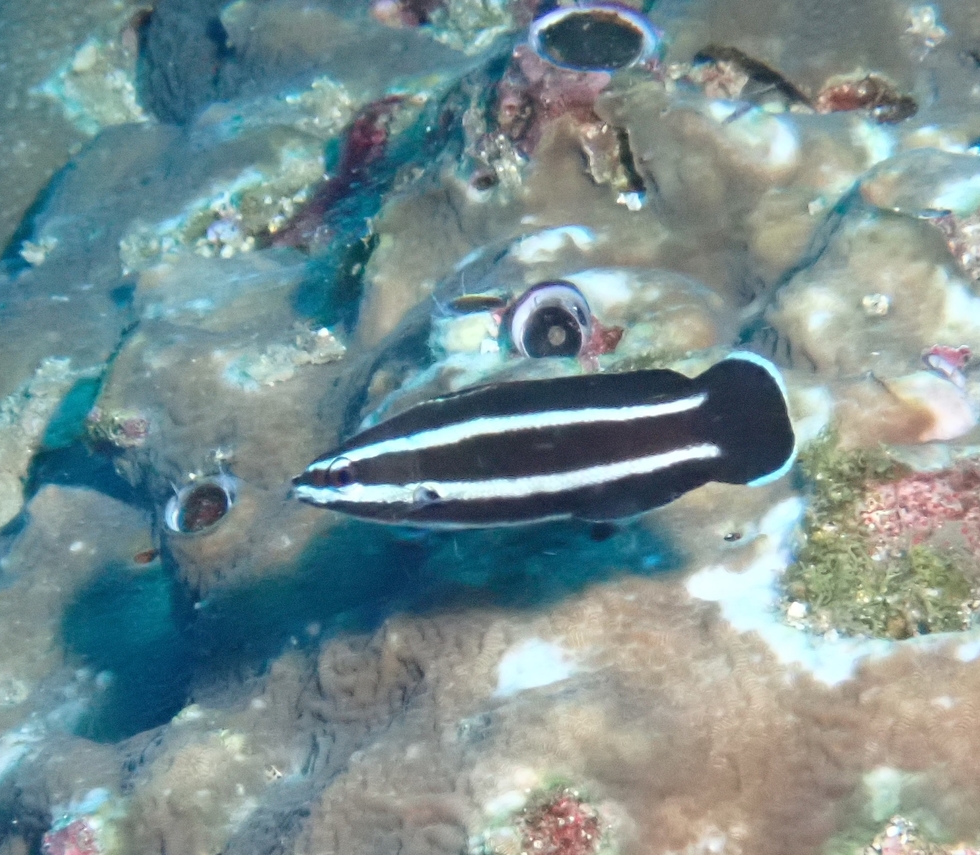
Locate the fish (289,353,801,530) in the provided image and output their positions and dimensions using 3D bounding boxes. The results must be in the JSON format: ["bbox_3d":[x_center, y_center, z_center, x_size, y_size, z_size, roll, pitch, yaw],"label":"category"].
[{"bbox_3d":[0.007,0.004,0.434,0.067,0.020,0.009,-8,15,-2],"label":"fish"}]

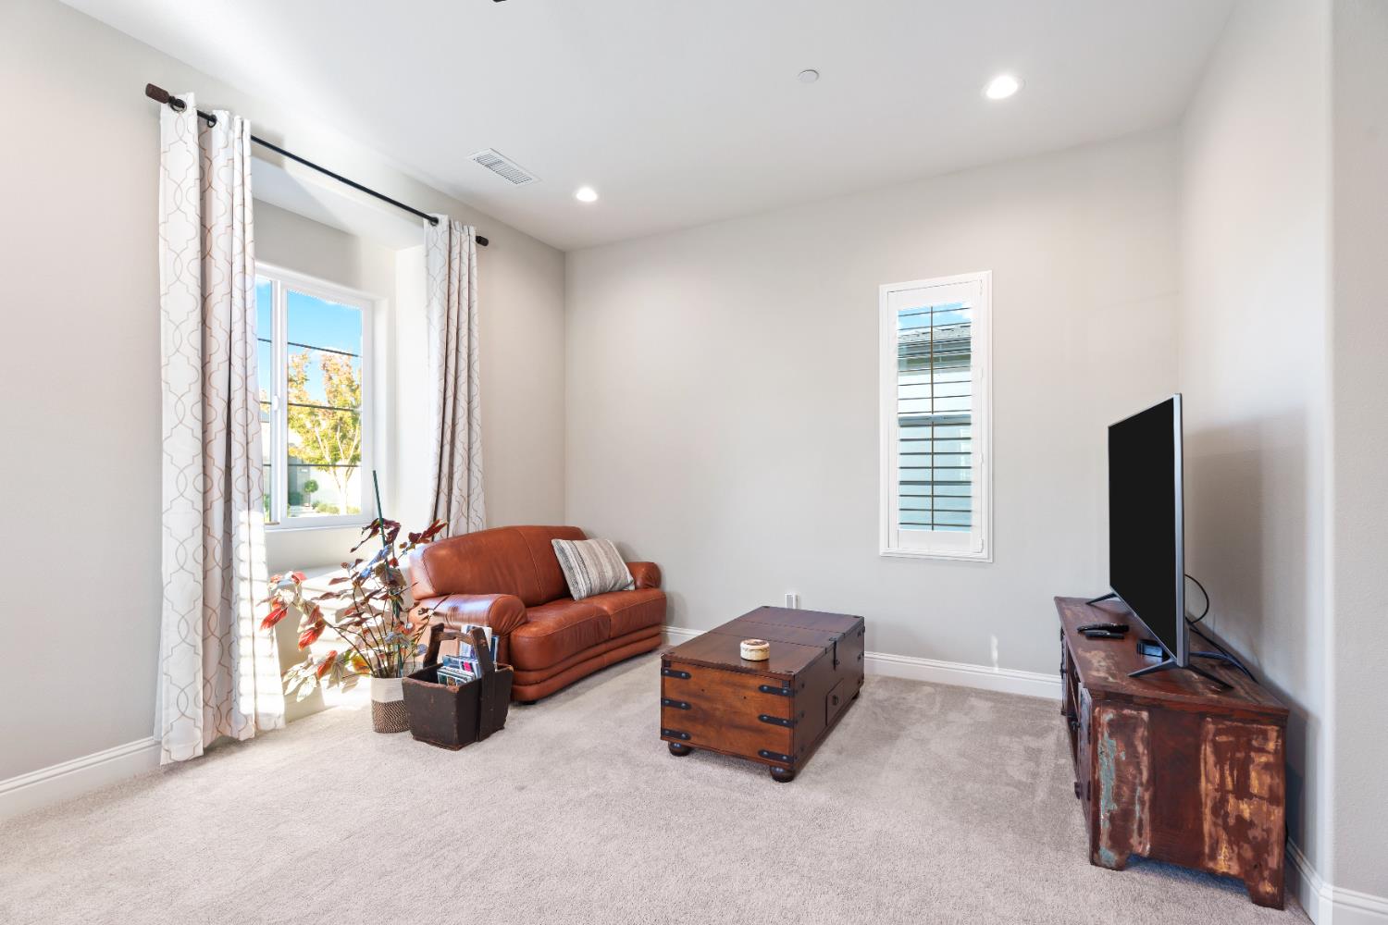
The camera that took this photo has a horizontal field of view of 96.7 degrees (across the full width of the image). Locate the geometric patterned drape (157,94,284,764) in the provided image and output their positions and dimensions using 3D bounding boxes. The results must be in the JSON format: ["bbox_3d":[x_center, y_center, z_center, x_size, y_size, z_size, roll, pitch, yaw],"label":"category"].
[{"bbox_3d":[-2.034,-0.142,2.677,0.142,2.752,0.448,-1,-1,27],"label":"geometric patterned drape"}]

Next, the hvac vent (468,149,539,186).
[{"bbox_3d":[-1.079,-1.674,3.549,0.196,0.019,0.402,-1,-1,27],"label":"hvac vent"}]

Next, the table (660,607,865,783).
[{"bbox_3d":[0.393,1.049,2.987,0.587,0.430,1.105,-1,-1,29],"label":"table"}]

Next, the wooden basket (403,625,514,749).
[{"bbox_3d":[-1.093,1.012,2.885,0.353,0.503,0.330,-1,-1,27],"label":"wooden basket"}]

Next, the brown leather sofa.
[{"bbox_3d":[-0.849,0.848,3.740,0.867,0.861,1.563,-1,-1,29],"label":"brown leather sofa"}]

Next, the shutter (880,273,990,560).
[{"bbox_3d":[1.439,-0.265,3.700,0.631,1.683,0.080,0,0,27],"label":"shutter"}]

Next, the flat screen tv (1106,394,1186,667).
[{"bbox_3d":[1.848,0.214,2.547,0.055,0.835,1.399,0,0,27],"label":"flat screen tv"}]

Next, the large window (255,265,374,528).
[{"bbox_3d":[-2.364,-0.367,3.535,0.090,1.450,1.153,0,0,27],"label":"large window"}]

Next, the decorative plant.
[{"bbox_3d":[-1.628,0.683,3.027,0.660,0.894,0.699,0,0,27],"label":"decorative plant"}]

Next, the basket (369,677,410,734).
[{"bbox_3d":[-1.502,1.188,3.078,0.197,0.265,0.197,0,0,27],"label":"basket"}]

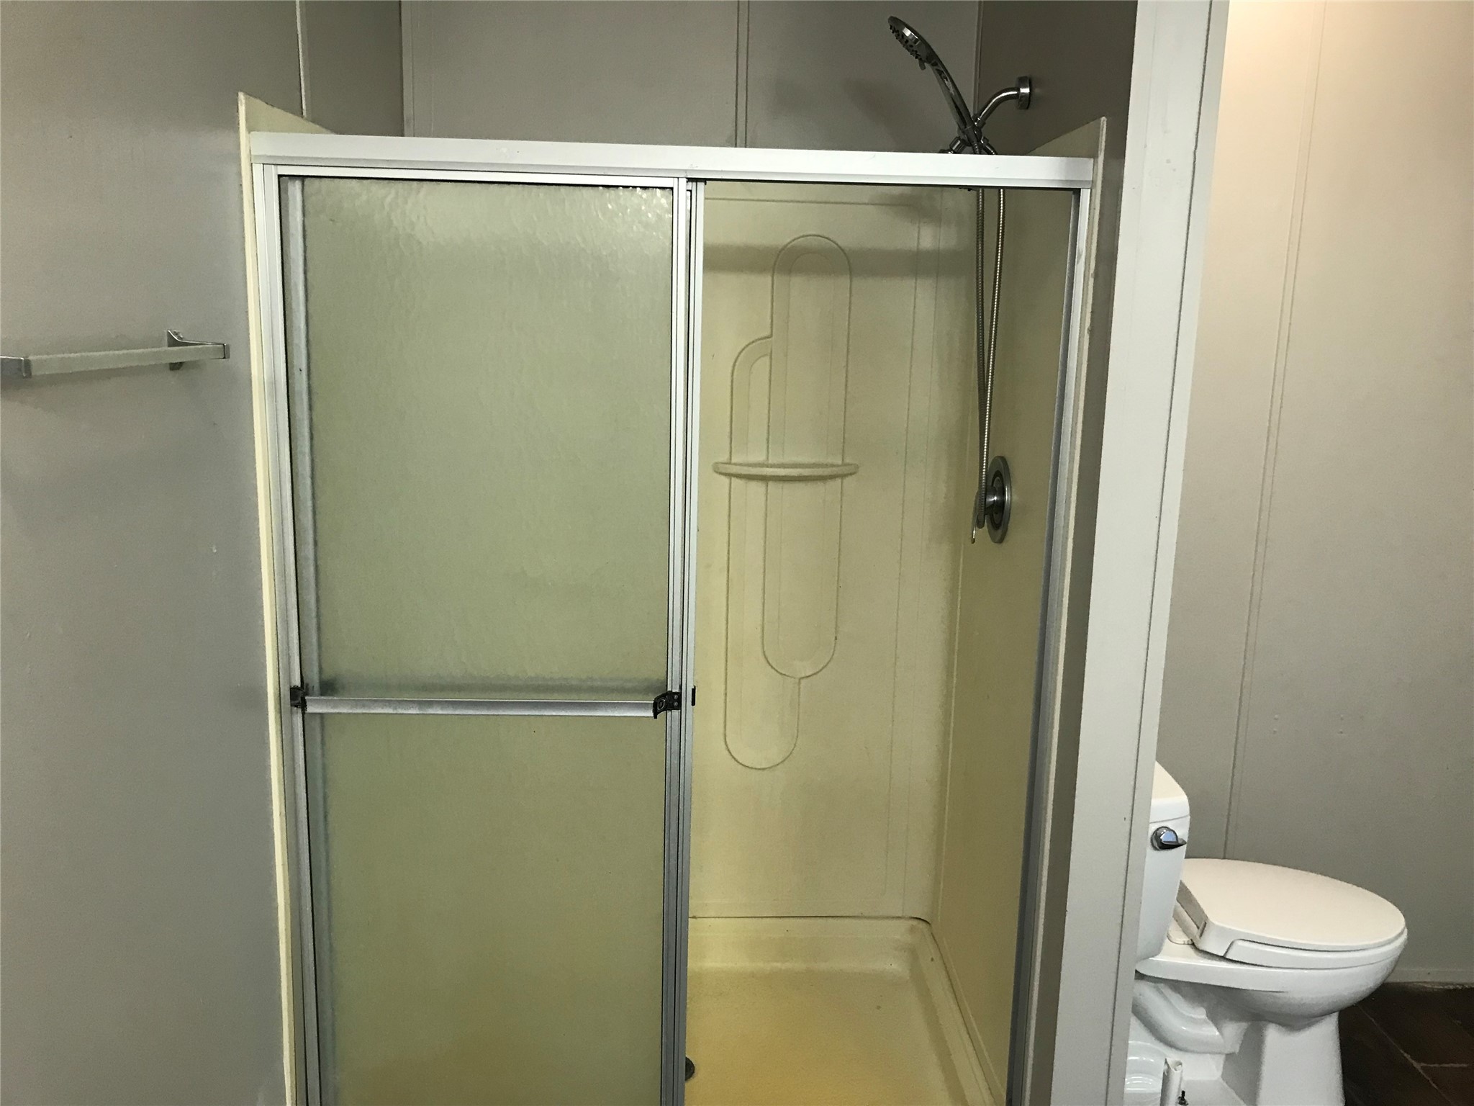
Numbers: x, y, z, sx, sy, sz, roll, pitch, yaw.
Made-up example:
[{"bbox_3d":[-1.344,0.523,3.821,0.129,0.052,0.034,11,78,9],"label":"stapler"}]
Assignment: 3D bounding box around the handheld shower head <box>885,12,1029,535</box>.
[{"bbox_3d":[0.375,-0.467,2.117,0.261,0.900,0.136,1,11,-2],"label":"handheld shower head"}]

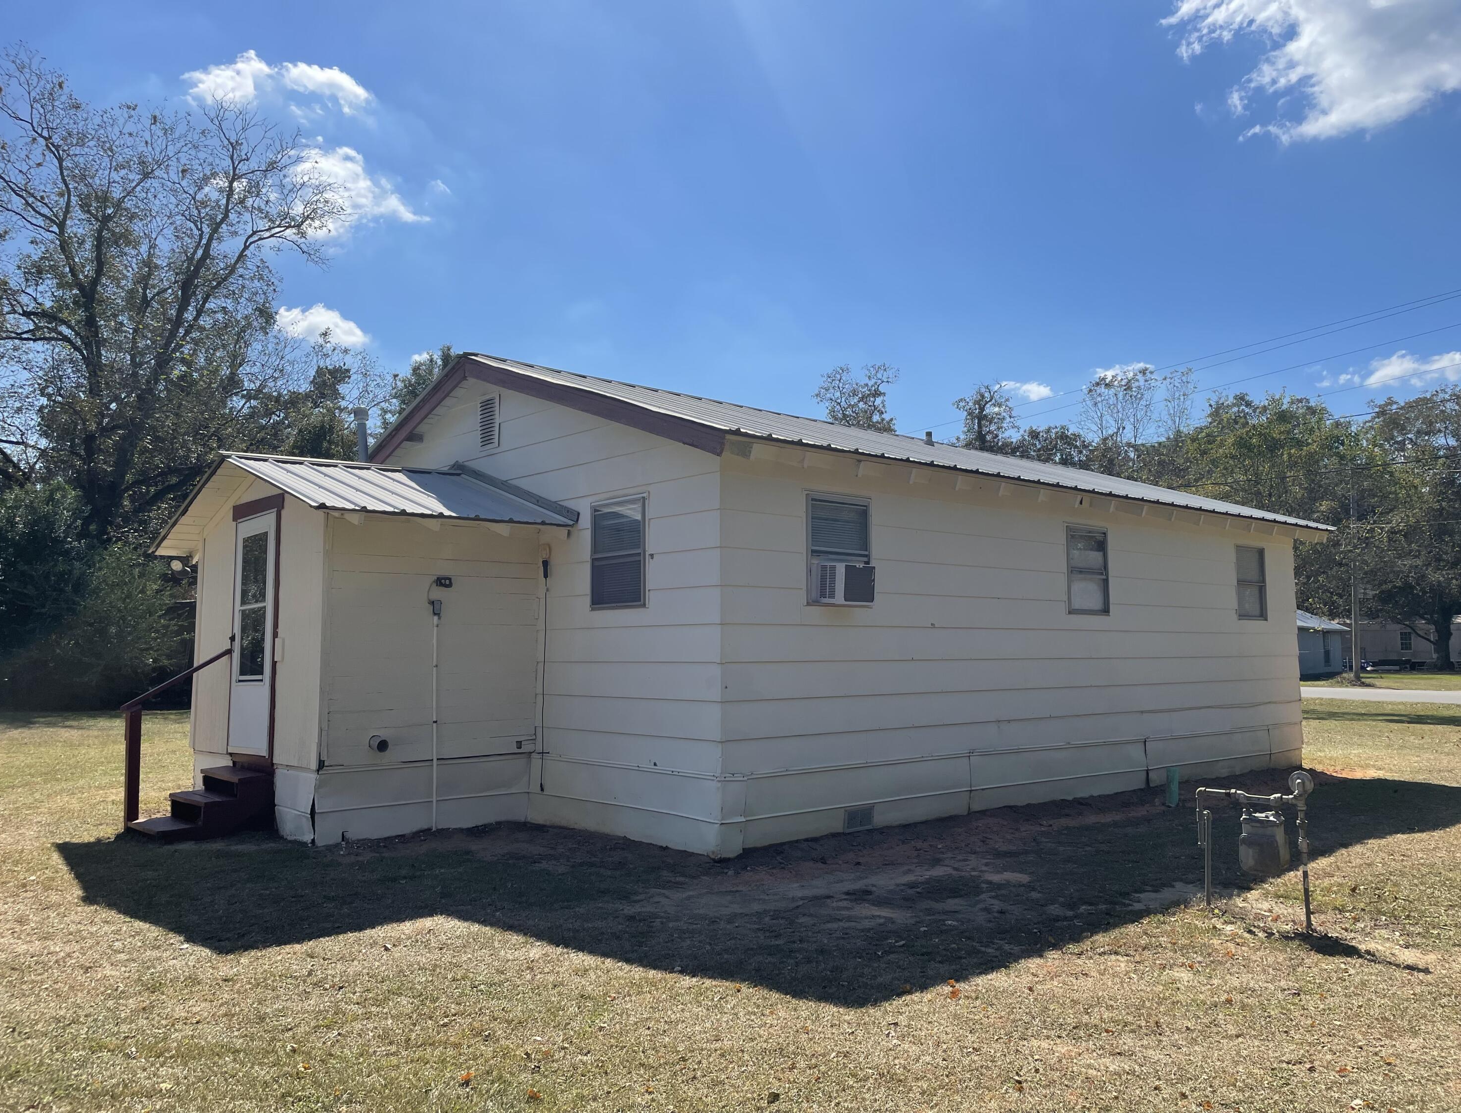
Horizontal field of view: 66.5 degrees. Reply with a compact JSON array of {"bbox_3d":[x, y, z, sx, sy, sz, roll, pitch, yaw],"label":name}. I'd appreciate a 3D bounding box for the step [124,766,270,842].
[{"bbox_3d":[-4.299,1.988,9.014,0.860,0.460,0.820,4,-7,-42],"label":"step"}]

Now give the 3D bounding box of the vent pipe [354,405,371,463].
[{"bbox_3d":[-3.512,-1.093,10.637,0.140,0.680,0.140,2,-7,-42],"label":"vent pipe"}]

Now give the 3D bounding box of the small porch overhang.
[{"bbox_3d":[-3.446,-0.519,10.085,2.230,0.840,3.840,4,-7,-42],"label":"small porch overhang"}]

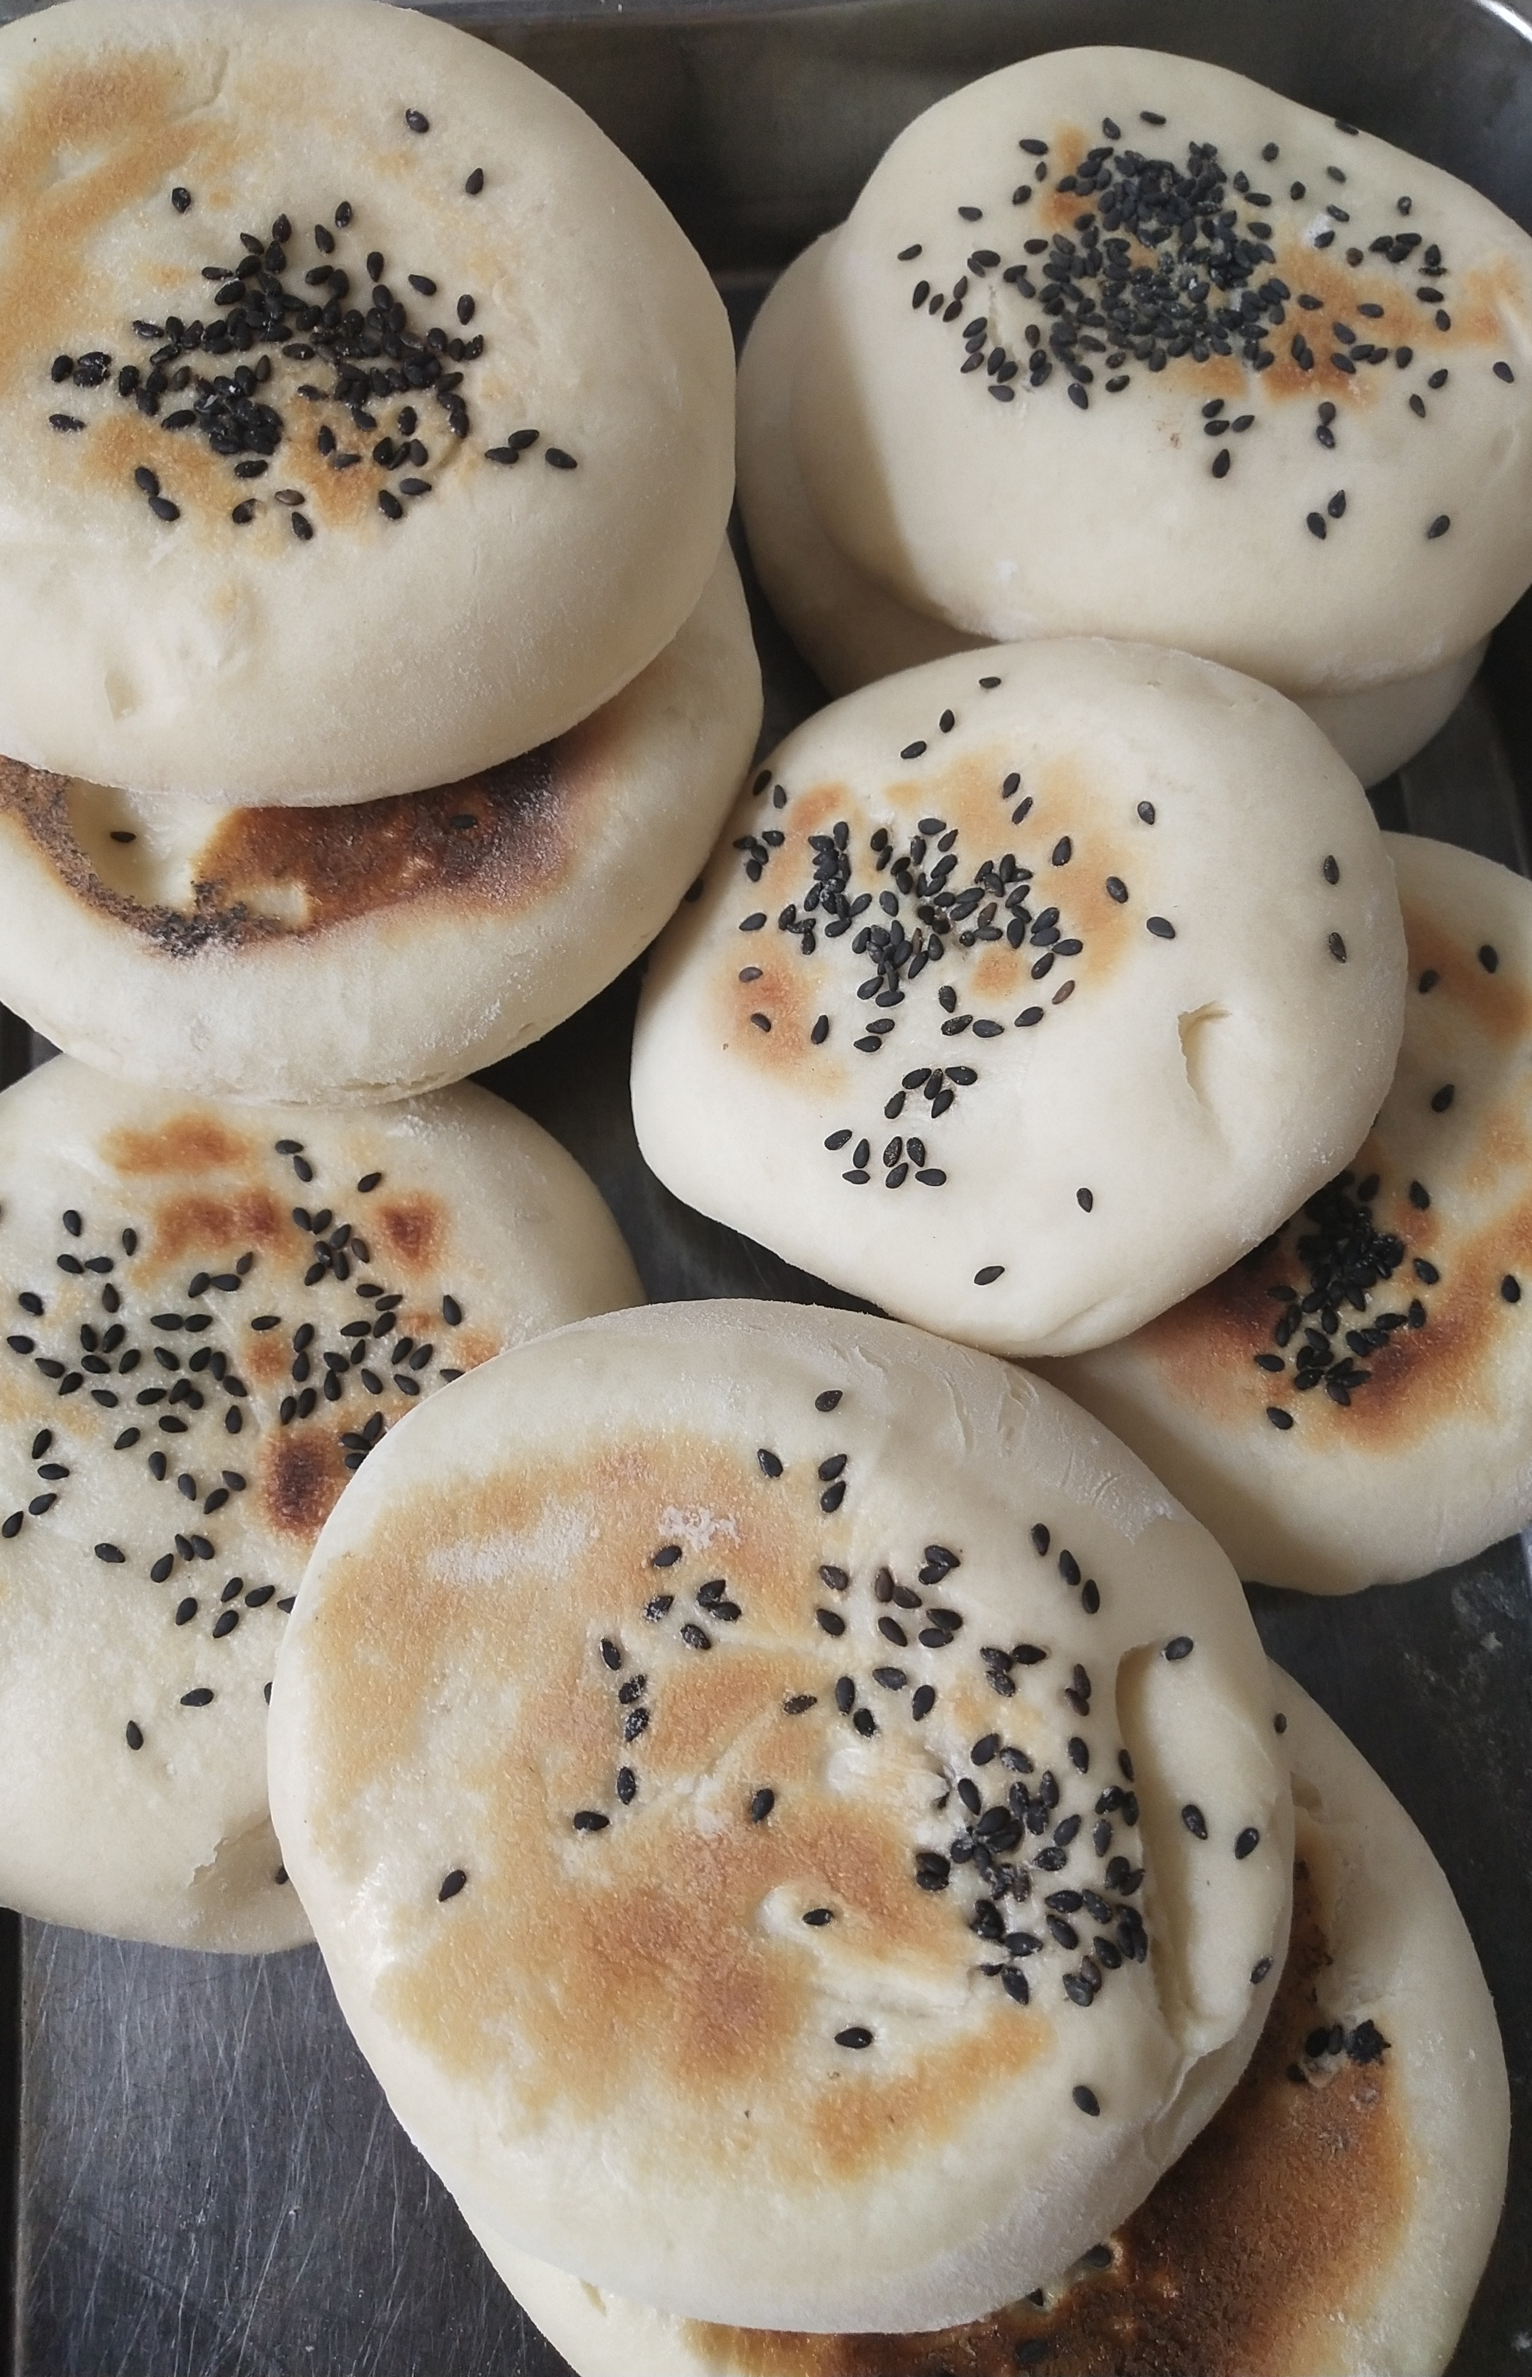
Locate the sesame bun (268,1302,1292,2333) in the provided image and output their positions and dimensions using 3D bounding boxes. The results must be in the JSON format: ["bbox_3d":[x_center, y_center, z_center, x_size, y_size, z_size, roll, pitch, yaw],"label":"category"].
[{"bbox_3d":[0.002,0.058,0.202,0.099,0.031,0.096,0,75,-4],"label":"sesame bun"}]

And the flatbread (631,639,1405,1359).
[{"bbox_3d":[0.029,-0.023,0.240,0.089,0.032,0.087,0,75,0],"label":"flatbread"}]

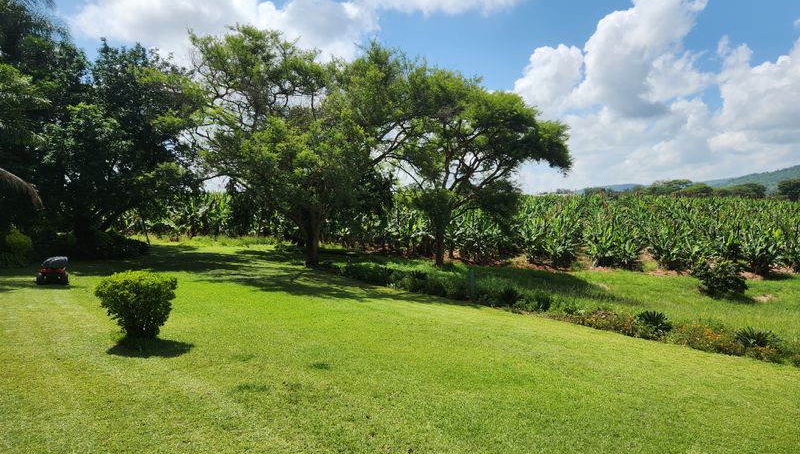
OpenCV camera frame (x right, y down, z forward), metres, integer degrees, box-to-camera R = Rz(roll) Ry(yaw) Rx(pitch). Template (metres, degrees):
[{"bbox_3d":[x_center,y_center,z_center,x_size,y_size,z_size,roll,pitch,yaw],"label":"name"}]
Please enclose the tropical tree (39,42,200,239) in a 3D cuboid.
[{"bbox_3d":[-13.194,-3.928,25.000,7.620,9.595,7.300,0,3,0],"label":"tropical tree"}]

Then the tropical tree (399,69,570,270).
[{"bbox_3d":[3.229,-2.329,20.800,6.888,7.670,6.400,0,3,0],"label":"tropical tree"}]

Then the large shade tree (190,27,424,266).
[{"bbox_3d":[-3.516,-3.059,20.200,8.893,9.045,8.200,0,3,0],"label":"large shade tree"}]

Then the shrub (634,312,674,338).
[{"bbox_3d":[4.817,1.872,10.100,0.722,0.532,0.720,0,3,0],"label":"shrub"}]

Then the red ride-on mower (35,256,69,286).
[{"bbox_3d":[-10.491,1.310,16.000,1.000,0.950,1.600,-2,4,-27],"label":"red ride-on mower"}]

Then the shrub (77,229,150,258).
[{"bbox_3d":[-12.603,0.767,23.300,3.156,1.315,2.200,0,3,0],"label":"shrub"}]

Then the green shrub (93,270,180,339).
[{"bbox_3d":[-4.908,1.462,9.900,1.565,1.267,1.450,0,3,0],"label":"green shrub"}]

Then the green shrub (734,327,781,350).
[{"bbox_3d":[6.121,1.926,9.100,0.788,0.411,0.750,0,3,0],"label":"green shrub"}]

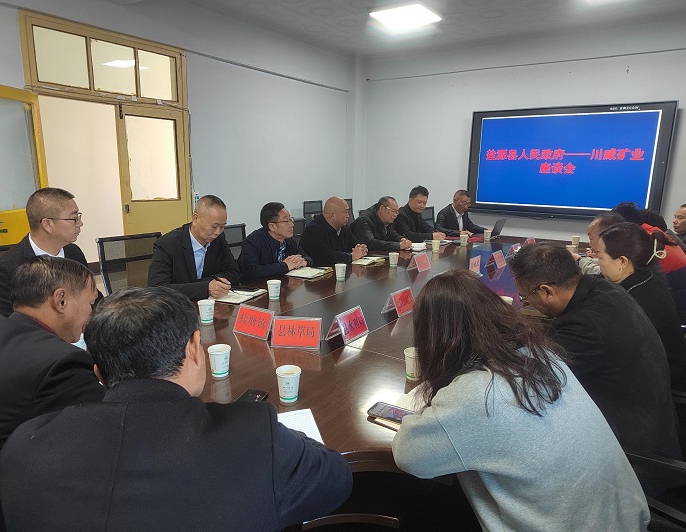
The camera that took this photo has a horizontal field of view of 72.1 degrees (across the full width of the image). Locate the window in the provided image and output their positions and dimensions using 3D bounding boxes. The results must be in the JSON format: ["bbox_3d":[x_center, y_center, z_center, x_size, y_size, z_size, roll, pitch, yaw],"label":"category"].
[{"bbox_3d":[-1.878,-1.654,3.927,0.100,0.530,1.420,9,14,32],"label":"window"}]

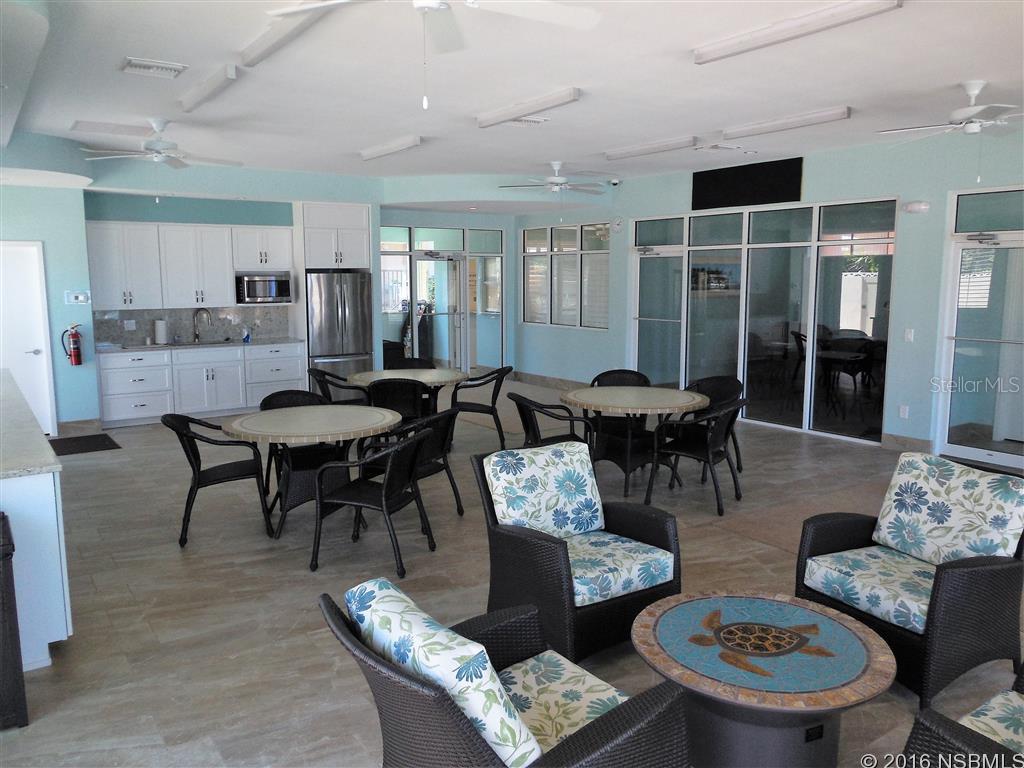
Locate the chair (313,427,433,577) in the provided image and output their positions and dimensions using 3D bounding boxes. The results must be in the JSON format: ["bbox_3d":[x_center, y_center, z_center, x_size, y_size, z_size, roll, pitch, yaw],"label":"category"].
[{"bbox_3d":[-0.820,0.666,4.486,0.610,0.830,0.570,2,8,14],"label":"chair"}]

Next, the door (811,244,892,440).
[{"bbox_3d":[3.639,-0.444,7.981,0.060,2.070,0.820,-6,10,-37],"label":"door"}]

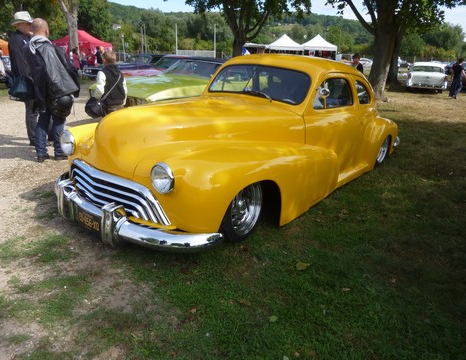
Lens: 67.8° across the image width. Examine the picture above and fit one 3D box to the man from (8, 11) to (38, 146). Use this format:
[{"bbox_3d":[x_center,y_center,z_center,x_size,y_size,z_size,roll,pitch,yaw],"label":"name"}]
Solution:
[{"bbox_3d":[-2.932,-1.387,5.074,0.380,1.880,0.520,15,23,35],"label":"man"}]

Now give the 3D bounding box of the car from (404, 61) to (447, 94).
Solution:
[{"bbox_3d":[11.422,-6.014,20.123,1.950,1.530,5.150,12,22,28],"label":"car"}]

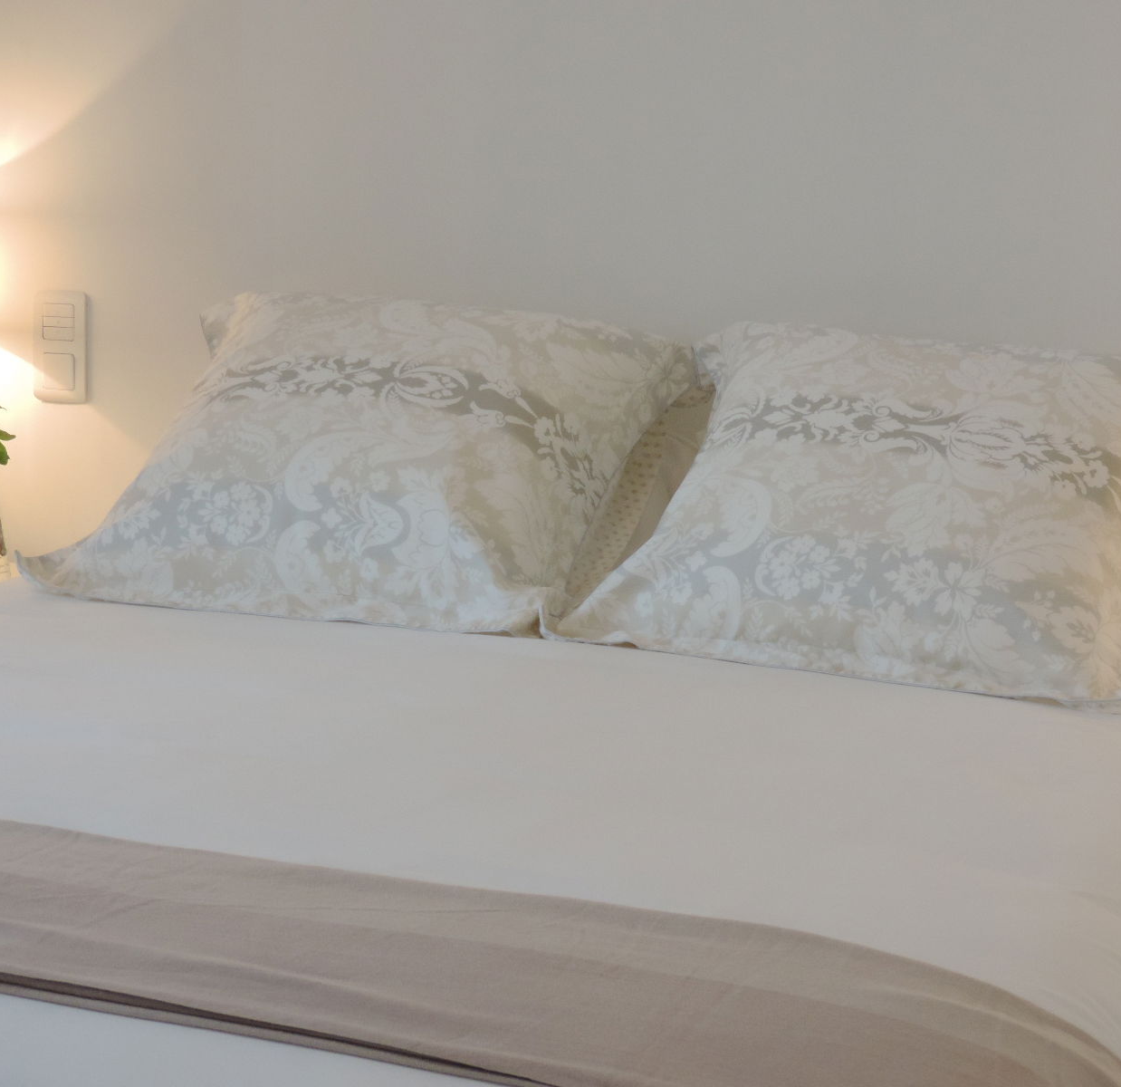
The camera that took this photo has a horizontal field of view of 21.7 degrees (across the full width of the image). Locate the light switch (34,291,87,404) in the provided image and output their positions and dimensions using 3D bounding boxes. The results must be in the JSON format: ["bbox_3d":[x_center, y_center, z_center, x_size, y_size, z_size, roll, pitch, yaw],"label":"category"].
[{"bbox_3d":[-0.705,-0.277,4.130,0.085,0.158,0.012,5,10,24],"label":"light switch"}]

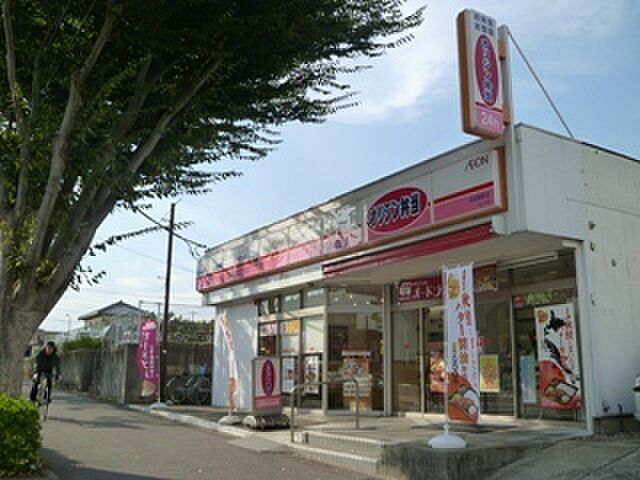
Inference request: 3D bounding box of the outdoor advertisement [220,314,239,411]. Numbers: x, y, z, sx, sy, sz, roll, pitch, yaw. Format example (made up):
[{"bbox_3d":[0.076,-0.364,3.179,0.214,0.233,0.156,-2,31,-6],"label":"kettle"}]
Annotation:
[{"bbox_3d":[-1.591,2.136,11.700,0.140,1.750,0.520,6,-13,-24],"label":"outdoor advertisement"}]

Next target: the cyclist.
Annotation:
[{"bbox_3d":[-5.917,2.845,14.400,0.580,1.380,0.800,7,-13,-27],"label":"cyclist"}]

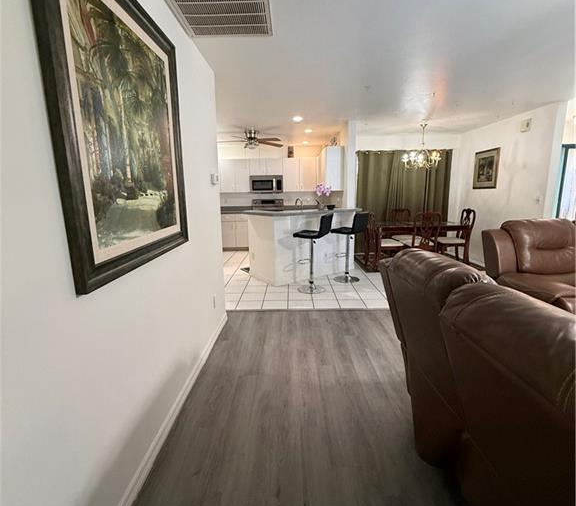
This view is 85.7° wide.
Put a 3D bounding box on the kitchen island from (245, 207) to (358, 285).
[{"bbox_3d":[0.262,-0.158,5.016,1.800,1.070,0.840,-8,13,-31],"label":"kitchen island"}]

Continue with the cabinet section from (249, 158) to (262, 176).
[{"bbox_3d":[-0.689,-2.010,7.346,0.380,0.385,0.330,-1,11,1],"label":"cabinet section"}]

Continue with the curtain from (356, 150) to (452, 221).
[{"bbox_3d":[2.425,-1.086,6.638,1.960,2.102,0.130,0,11,1],"label":"curtain"}]

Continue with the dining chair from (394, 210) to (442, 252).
[{"bbox_3d":[2.220,-0.202,5.201,0.500,1.000,0.580,-1,11,1],"label":"dining chair"}]

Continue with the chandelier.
[{"bbox_3d":[2.277,-1.813,5.285,0.680,0.770,0.680,-1,11,1],"label":"chandelier"}]

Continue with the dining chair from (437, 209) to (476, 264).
[{"bbox_3d":[3.034,-0.319,5.733,0.580,1.000,0.500,-1,11,1],"label":"dining chair"}]

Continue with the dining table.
[{"bbox_3d":[2.225,-0.148,5.579,1.530,0.750,0.860,-1,11,1],"label":"dining table"}]

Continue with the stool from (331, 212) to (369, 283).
[{"bbox_3d":[0.904,-0.088,4.743,0.430,1.030,0.420,8,14,35],"label":"stool"}]

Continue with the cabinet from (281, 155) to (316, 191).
[{"bbox_3d":[0.272,-1.821,7.254,0.770,0.750,0.320,-1,11,1],"label":"cabinet"}]

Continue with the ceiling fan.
[{"bbox_3d":[-0.625,-1.996,5.423,1.300,0.390,1.300,-1,11,1],"label":"ceiling fan"}]

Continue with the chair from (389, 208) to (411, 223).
[{"bbox_3d":[2.226,-0.335,5.939,0.500,0.980,0.570,-1,11,1],"label":"chair"}]

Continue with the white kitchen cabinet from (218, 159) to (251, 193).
[{"bbox_3d":[-1.210,-1.790,7.255,0.652,0.752,0.330,0,11,1],"label":"white kitchen cabinet"}]

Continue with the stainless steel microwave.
[{"bbox_3d":[-0.473,-1.588,7.237,0.755,0.410,0.400,0,11,1],"label":"stainless steel microwave"}]

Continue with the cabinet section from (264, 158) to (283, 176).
[{"bbox_3d":[-0.306,-2.015,7.341,0.385,0.385,0.330,-1,11,1],"label":"cabinet section"}]

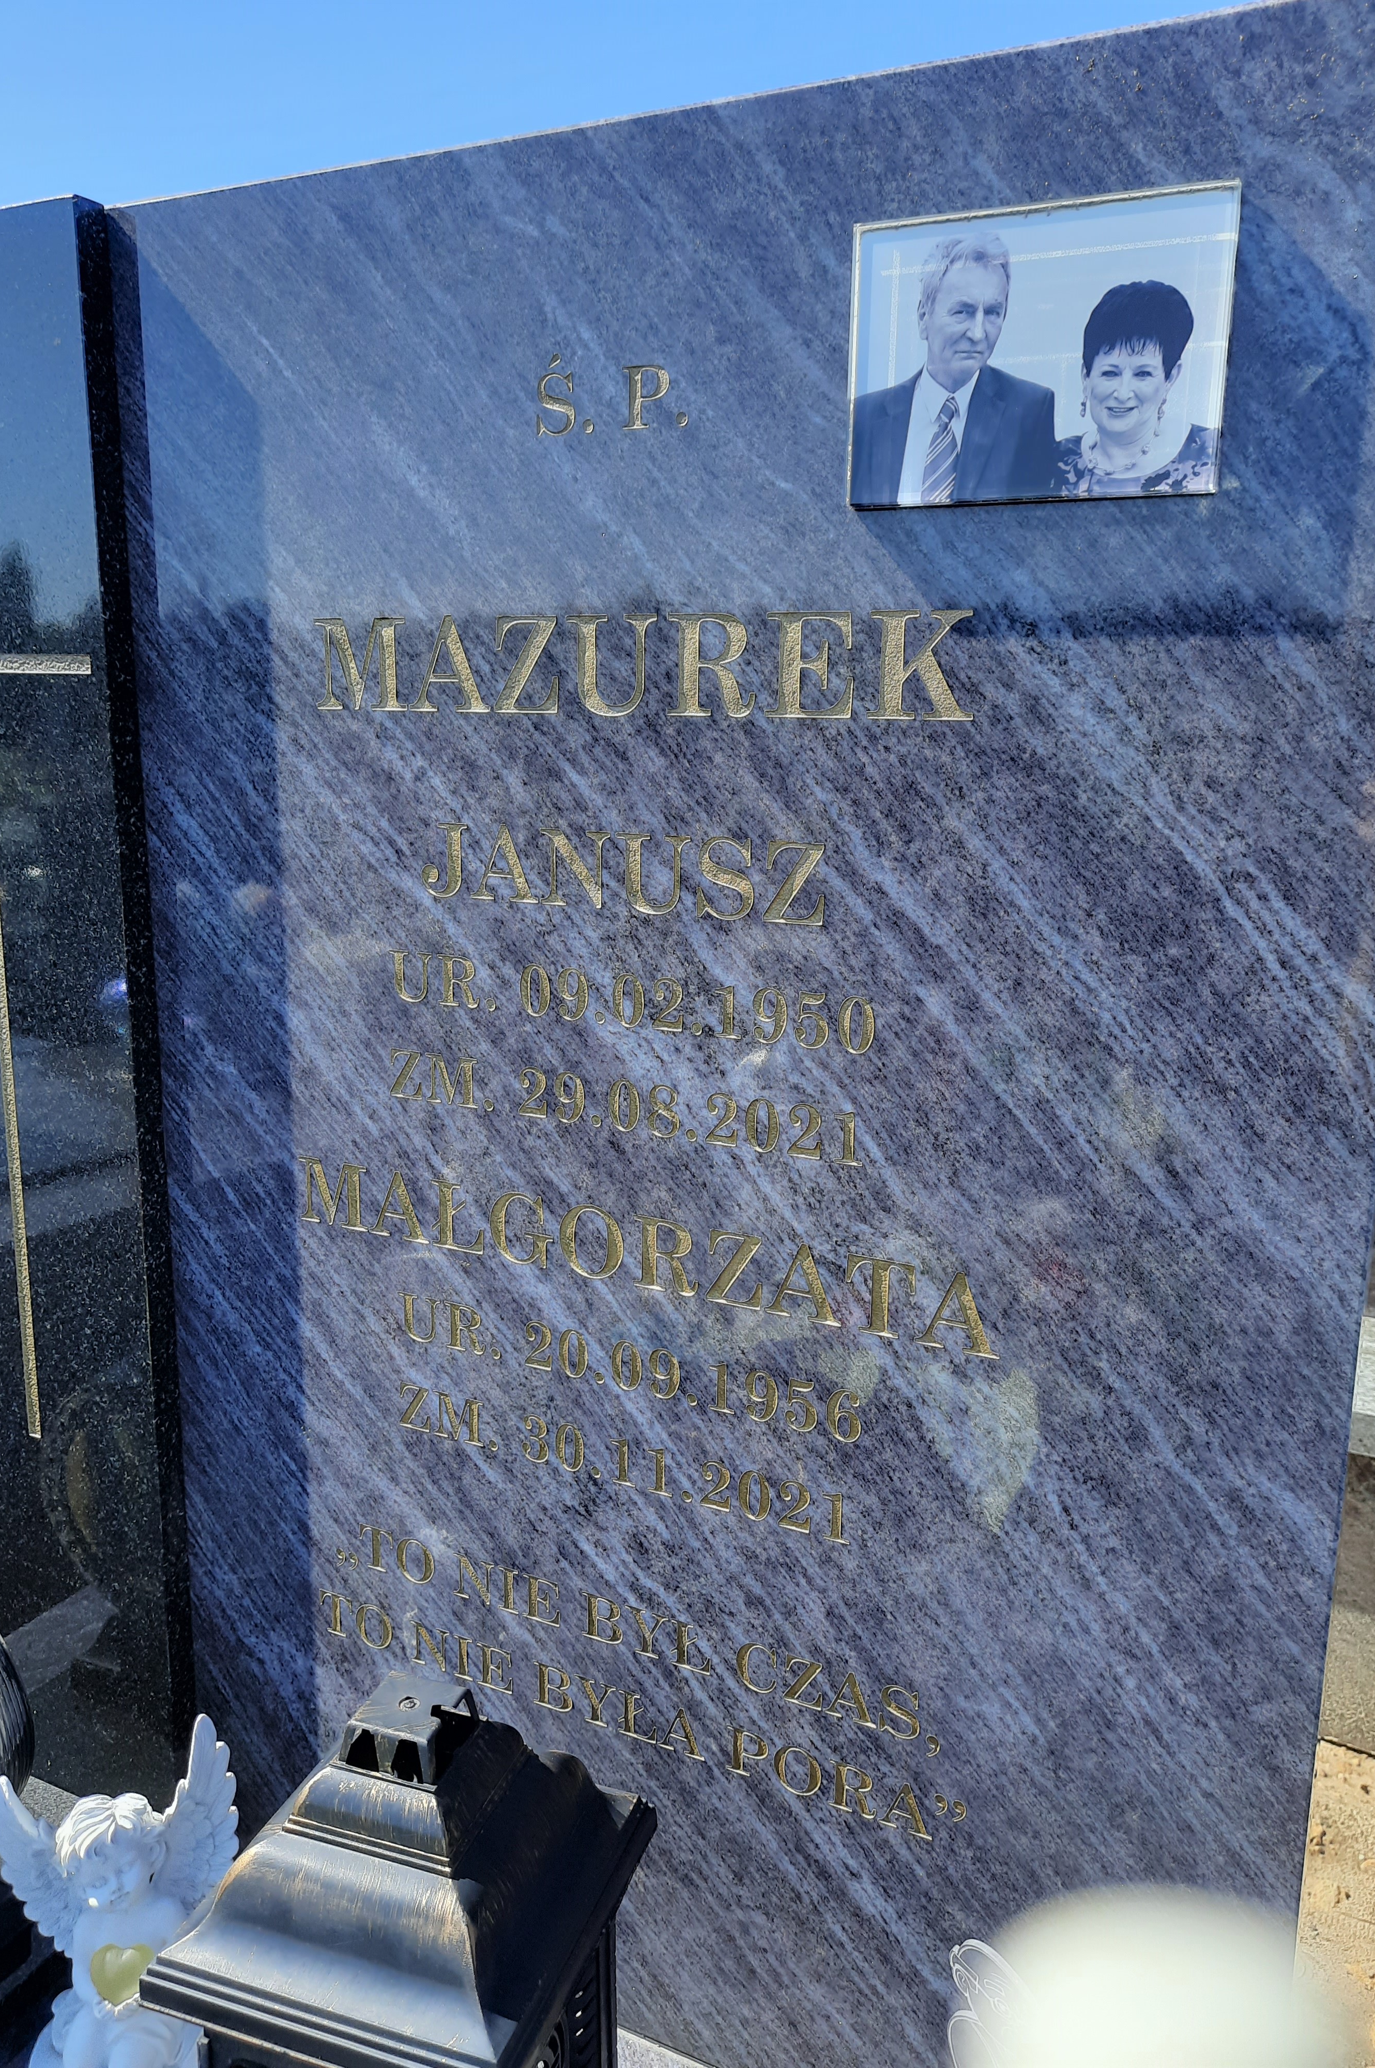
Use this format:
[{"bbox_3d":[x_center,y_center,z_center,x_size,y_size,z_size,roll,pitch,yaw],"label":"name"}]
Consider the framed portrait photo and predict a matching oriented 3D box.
[{"bbox_3d":[0.140,-0.276,0.607,0.152,0.113,0.011,6,13,25],"label":"framed portrait photo"}]

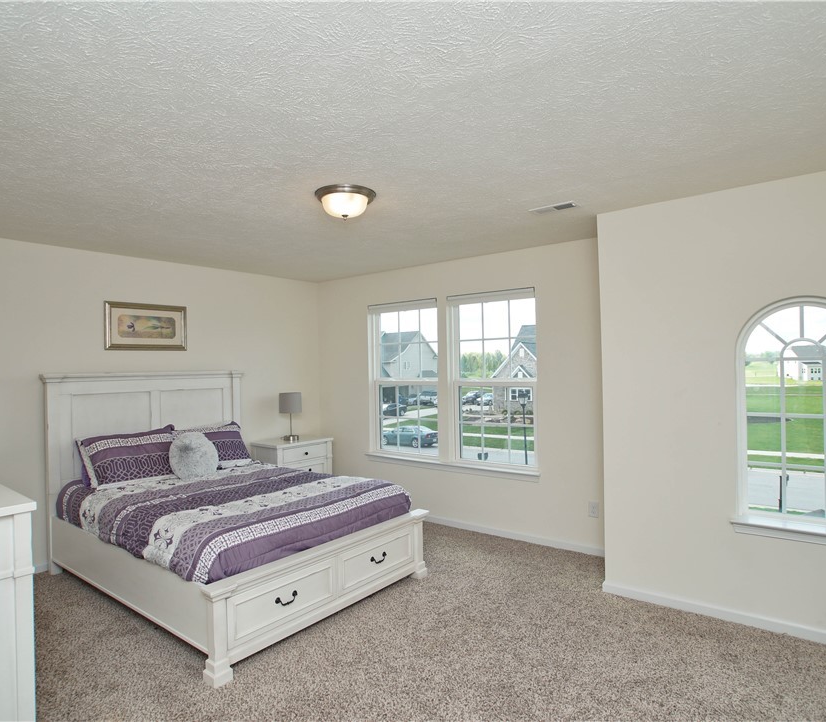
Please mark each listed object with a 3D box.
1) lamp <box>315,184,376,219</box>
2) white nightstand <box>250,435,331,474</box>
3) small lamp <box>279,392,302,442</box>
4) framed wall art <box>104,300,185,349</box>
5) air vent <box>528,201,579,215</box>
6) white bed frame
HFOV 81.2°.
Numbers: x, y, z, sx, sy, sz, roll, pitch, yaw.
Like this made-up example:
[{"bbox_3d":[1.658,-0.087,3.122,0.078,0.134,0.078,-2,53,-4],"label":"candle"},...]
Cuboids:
[{"bbox_3d":[-0.374,-0.857,2.683,0.340,0.140,0.340,-1,-1,0],"label":"lamp"},{"bbox_3d":[-1.225,1.193,4.951,0.450,0.738,0.650,-2,-1,41],"label":"white nightstand"},{"bbox_3d":[-1.240,0.576,4.906,0.225,0.495,0.225,-1,-1,0],"label":"small lamp"},{"bbox_3d":[-2.285,-0.289,4.162,0.030,0.400,0.660,-2,-1,40],"label":"framed wall art"},{"bbox_3d":[0.886,-0.939,3.010,0.300,0.015,0.140,-1,-1,36],"label":"air vent"},{"bbox_3d":[-1.331,0.817,3.594,2.300,1.465,1.700,-2,-1,37],"label":"white bed frame"}]

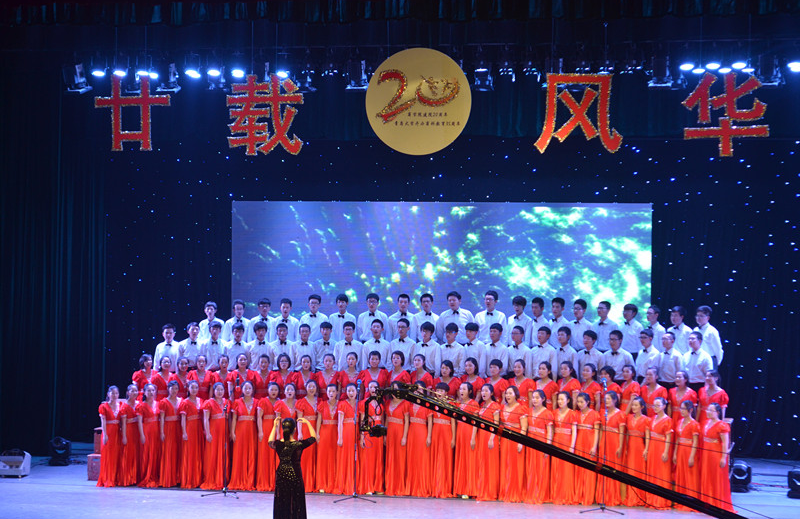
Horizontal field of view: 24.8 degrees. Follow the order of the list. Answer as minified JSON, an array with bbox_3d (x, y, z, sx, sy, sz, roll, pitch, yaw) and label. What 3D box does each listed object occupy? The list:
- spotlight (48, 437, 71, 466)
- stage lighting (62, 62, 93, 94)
[{"bbox_3d":[-5.808,3.275,31.000,0.360,0.460,0.310,1,0,6],"label":"spotlight"},{"bbox_3d":[-5.749,-3.244,32.400,0.440,0.460,0.380,-12,-19,-4],"label":"stage lighting"}]

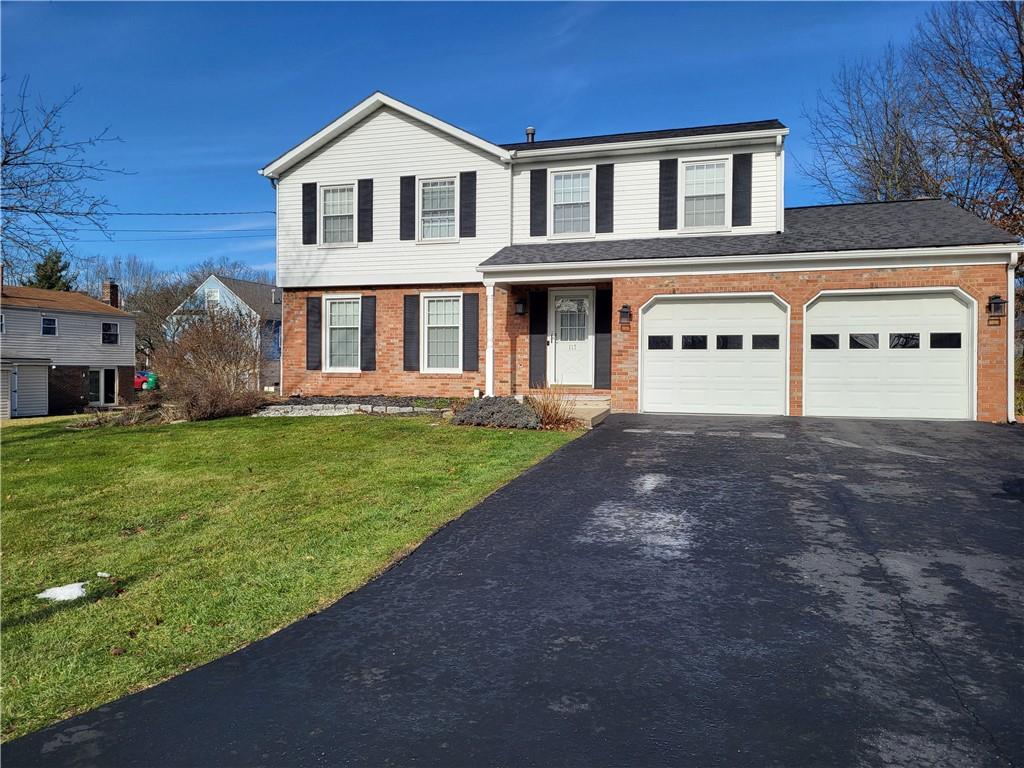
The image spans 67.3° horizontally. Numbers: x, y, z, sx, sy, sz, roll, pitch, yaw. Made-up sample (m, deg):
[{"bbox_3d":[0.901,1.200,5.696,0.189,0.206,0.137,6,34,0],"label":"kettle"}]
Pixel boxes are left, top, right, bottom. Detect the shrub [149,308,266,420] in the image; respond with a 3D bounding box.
[{"bbox_3d":[-7.130,-0.520,18.000,2.600,2.550,2.500,1,1,18],"label":"shrub"}]

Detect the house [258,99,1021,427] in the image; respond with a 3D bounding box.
[{"bbox_3d":[2.433,-3.043,19.613,15.396,7.079,10.573,1,1,18],"label":"house"}]

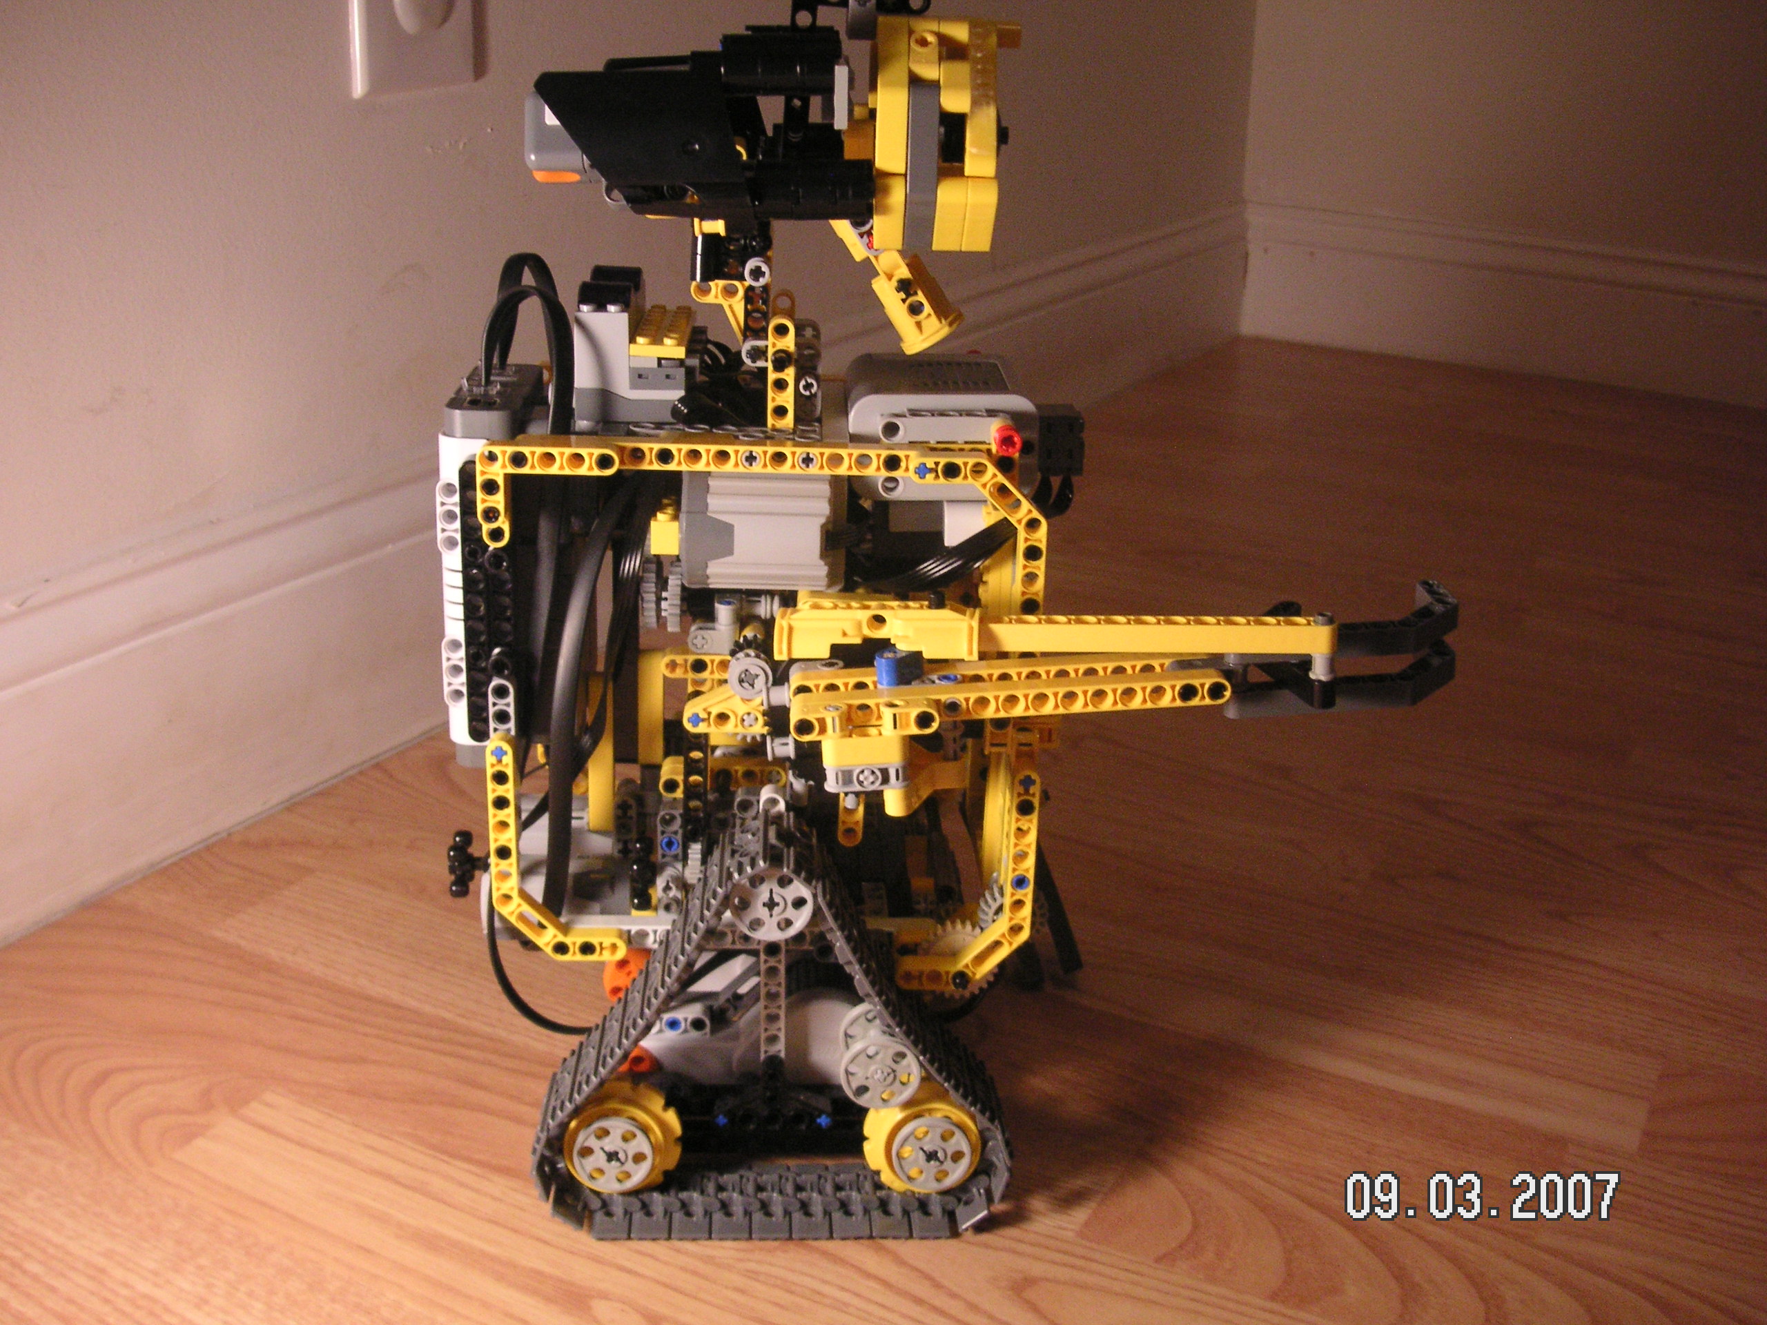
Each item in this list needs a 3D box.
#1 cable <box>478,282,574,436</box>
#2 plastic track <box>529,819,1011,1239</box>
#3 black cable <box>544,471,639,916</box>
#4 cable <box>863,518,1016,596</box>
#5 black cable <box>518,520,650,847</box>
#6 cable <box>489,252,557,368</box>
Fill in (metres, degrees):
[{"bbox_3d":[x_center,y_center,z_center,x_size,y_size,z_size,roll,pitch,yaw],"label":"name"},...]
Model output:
[{"bbox_3d":[-0.105,-0.090,0.558,0.027,0.042,0.026,1,21,0],"label":"cable"},{"bbox_3d":[-0.033,0.110,0.569,0.144,0.126,0.037,1,21,0],"label":"plastic track"},{"bbox_3d":[-0.088,0.010,0.572,0.029,0.140,0.018,1,21,0],"label":"black cable"},{"bbox_3d":[0.017,-0.033,0.582,0.046,0.022,0.025,1,21,0],"label":"cable"},{"bbox_3d":[-0.094,0.004,0.596,0.038,0.105,0.025,1,21,0],"label":"black cable"},{"bbox_3d":[-0.111,-0.108,0.586,0.021,0.038,0.018,1,21,0],"label":"cable"}]

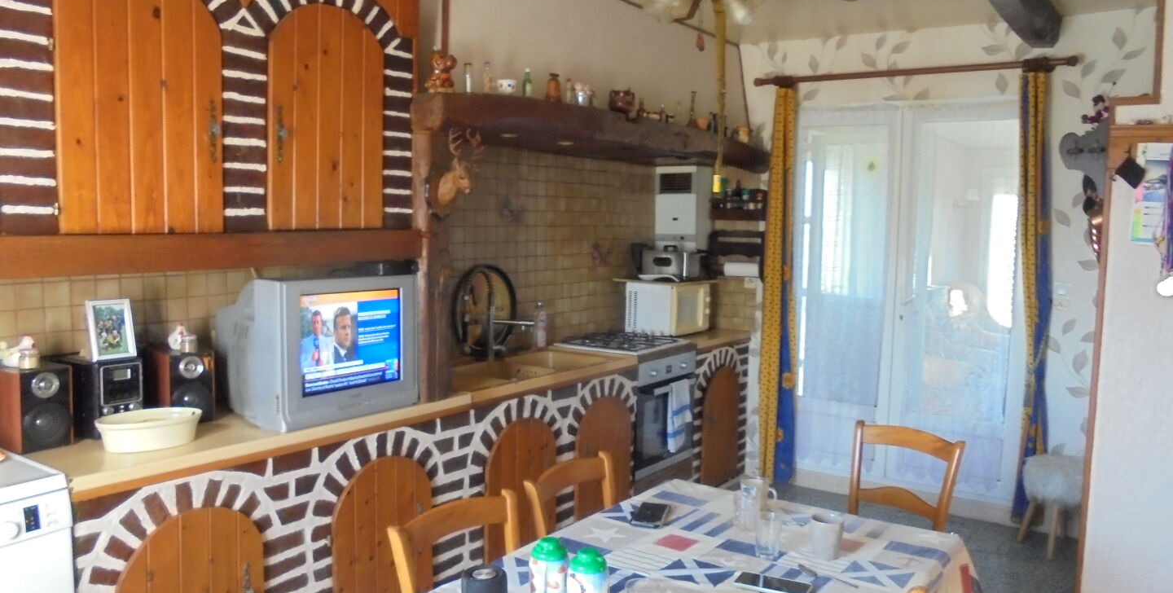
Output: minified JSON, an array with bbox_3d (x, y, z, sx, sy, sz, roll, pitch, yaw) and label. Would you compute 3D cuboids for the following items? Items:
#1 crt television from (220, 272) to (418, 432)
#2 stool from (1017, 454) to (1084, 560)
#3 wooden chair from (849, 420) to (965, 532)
[{"bbox_3d":[-0.948,0.154,3.036,0.460,0.458,0.575,5,6,33],"label":"crt television"},{"bbox_3d":[2.267,0.981,4.185,0.380,0.450,0.380,5,6,35],"label":"stool"},{"bbox_3d":[0.925,0.908,2.905,0.460,0.870,0.420,-3,7,-41],"label":"wooden chair"}]

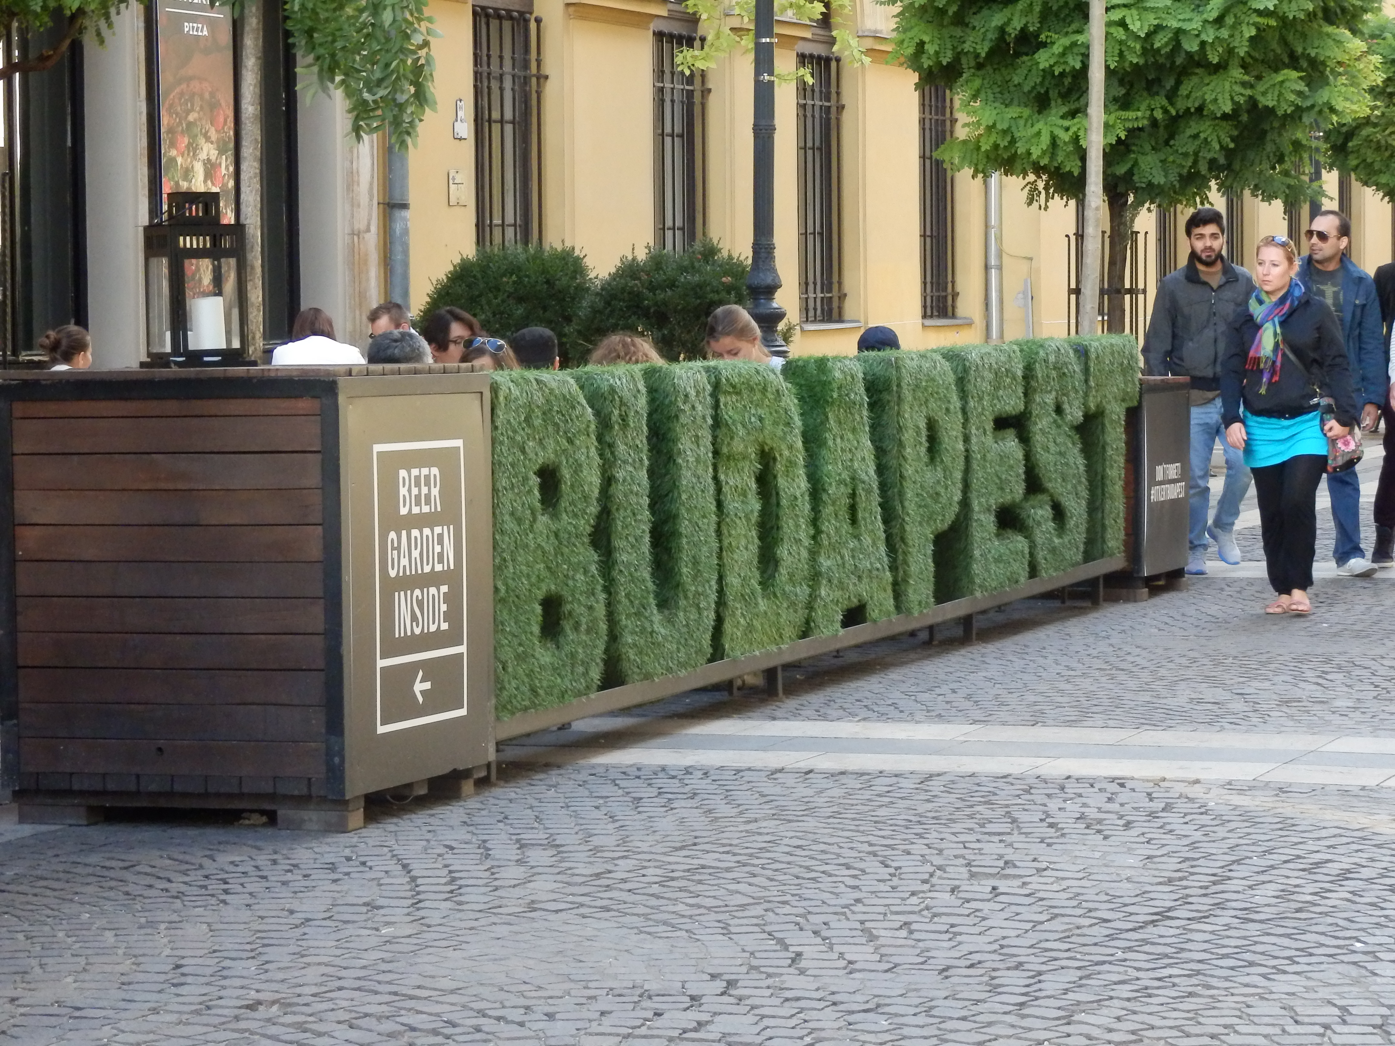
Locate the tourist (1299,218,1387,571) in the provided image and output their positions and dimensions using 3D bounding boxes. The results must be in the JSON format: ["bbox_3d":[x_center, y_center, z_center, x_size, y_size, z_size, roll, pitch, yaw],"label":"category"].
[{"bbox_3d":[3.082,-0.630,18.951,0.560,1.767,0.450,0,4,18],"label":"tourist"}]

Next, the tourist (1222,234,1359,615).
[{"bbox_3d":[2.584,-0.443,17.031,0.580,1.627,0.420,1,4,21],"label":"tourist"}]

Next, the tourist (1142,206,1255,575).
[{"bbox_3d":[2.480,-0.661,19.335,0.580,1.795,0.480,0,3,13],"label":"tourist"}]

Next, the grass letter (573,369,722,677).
[{"bbox_3d":[-0.191,-0.011,12.478,0.200,0.998,0.936,1,4,21],"label":"grass letter"}]

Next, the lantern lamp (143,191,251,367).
[{"bbox_3d":[-1.365,-0.665,10.680,0.245,0.475,0.245,-2,4,-26],"label":"lantern lamp"}]

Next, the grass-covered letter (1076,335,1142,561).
[{"bbox_3d":[1.780,-0.324,17.490,0.200,0.998,0.877,1,4,21],"label":"grass-covered letter"}]

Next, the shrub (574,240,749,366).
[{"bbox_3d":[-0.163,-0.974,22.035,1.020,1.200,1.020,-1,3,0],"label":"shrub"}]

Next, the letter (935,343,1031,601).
[{"bbox_3d":[1.137,-0.222,15.854,0.200,0.998,0.885,1,4,21],"label":"letter"}]

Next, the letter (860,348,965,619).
[{"bbox_3d":[0.810,-0.170,15.023,0.200,0.998,0.848,1,4,21],"label":"letter"}]

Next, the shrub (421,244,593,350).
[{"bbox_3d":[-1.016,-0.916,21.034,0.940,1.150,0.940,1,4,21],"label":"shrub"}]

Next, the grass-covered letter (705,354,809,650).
[{"bbox_3d":[0.150,-0.066,13.345,0.200,0.998,0.912,1,4,21],"label":"grass-covered letter"}]

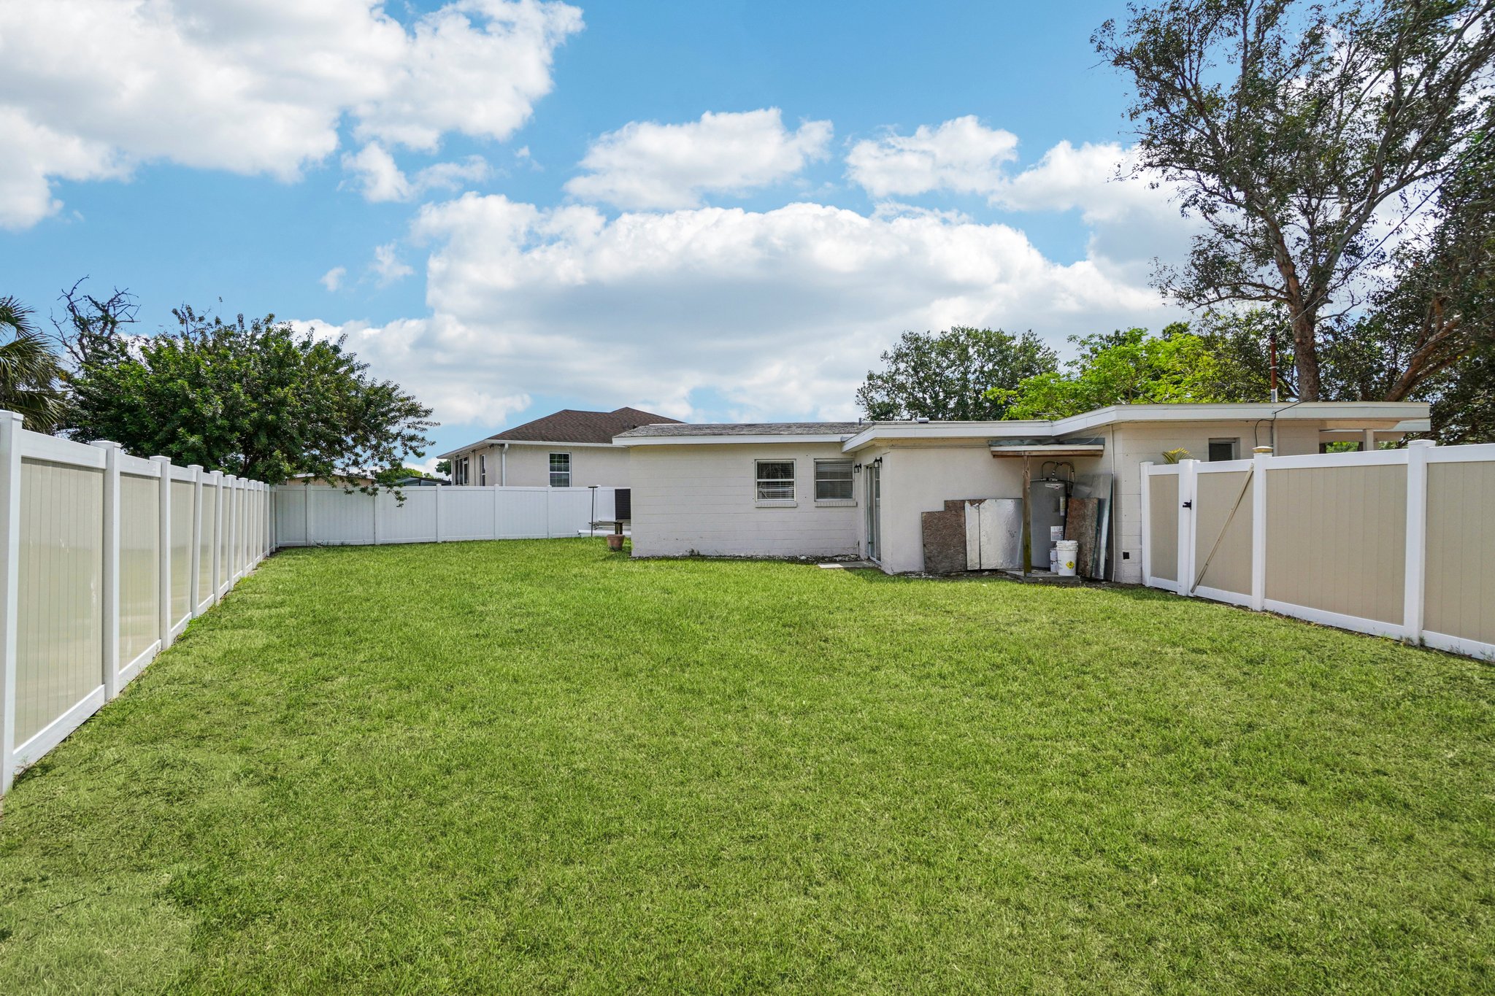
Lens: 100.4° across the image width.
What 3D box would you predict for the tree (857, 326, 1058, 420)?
[{"bbox_3d":[11.200,-3.750,33.000,10.800,10.400,10.400,0,0,0],"label":"tree"}]

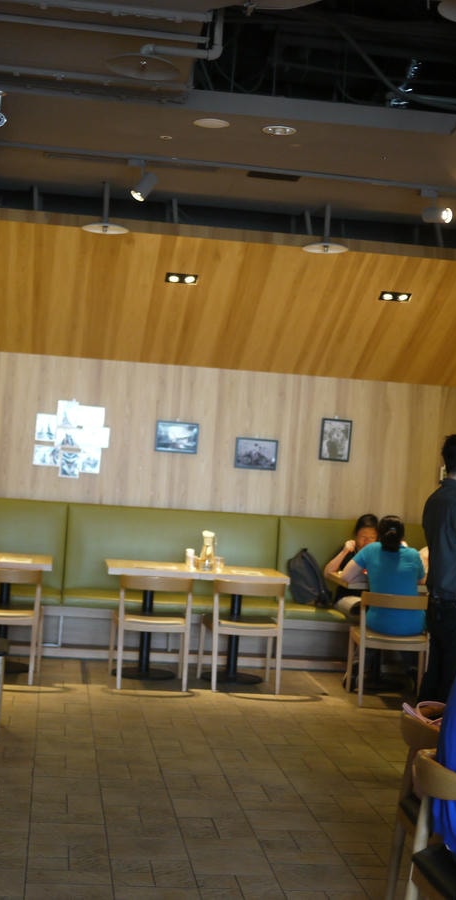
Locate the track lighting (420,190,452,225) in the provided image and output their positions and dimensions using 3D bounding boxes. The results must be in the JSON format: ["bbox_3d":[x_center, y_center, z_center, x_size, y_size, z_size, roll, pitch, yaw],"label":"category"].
[{"bbox_3d":[1.258,-1.469,8.366,0.165,0.205,0.095,3,-1,35],"label":"track lighting"}]

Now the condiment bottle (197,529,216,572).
[{"bbox_3d":[-0.142,0.708,9.744,0.105,0.265,0.105,4,-1,-7],"label":"condiment bottle"}]

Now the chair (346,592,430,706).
[{"bbox_3d":[1.073,1.310,9.190,0.480,0.710,0.540,4,-1,0],"label":"chair"}]

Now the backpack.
[{"bbox_3d":[0.633,0.996,10.727,0.300,0.430,0.200,4,-1,23],"label":"backpack"}]

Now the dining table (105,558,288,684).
[{"bbox_3d":[-0.244,1.206,9.728,1.230,0.740,0.780,4,-1,-7],"label":"dining table"}]

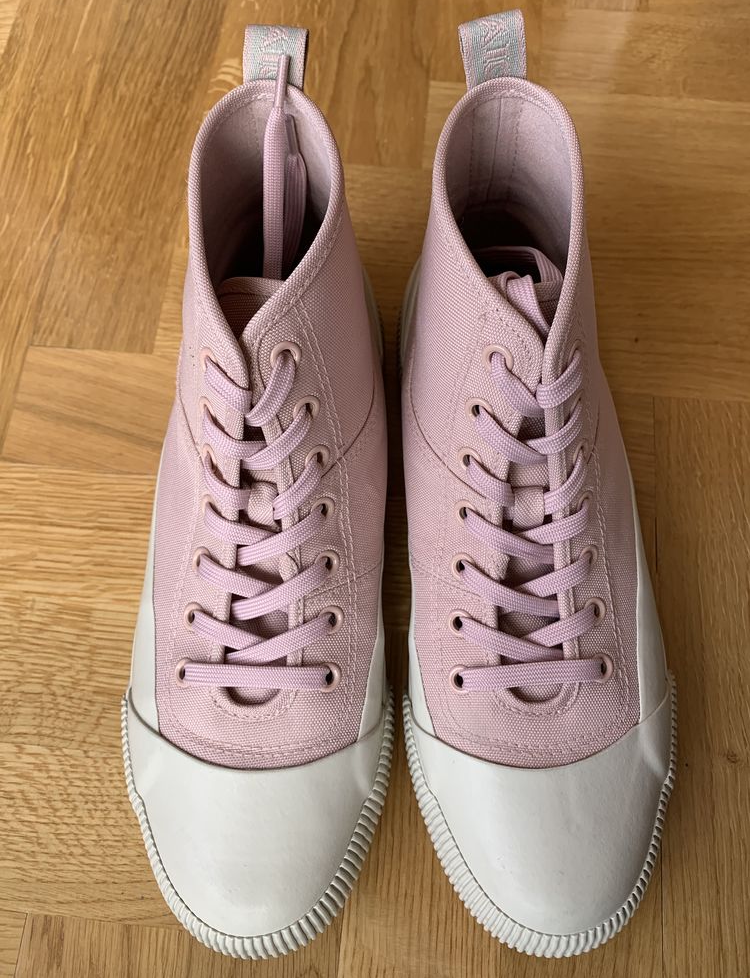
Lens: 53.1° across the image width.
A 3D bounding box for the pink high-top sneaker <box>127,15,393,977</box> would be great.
[{"bbox_3d":[-0.045,0.009,0.254,0.107,0.137,0.293,2,72,2],"label":"pink high-top sneaker"}]

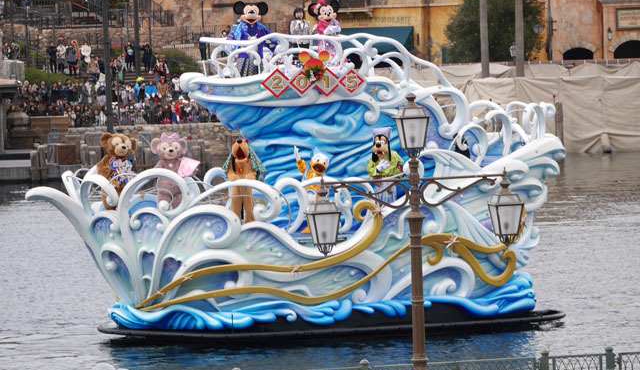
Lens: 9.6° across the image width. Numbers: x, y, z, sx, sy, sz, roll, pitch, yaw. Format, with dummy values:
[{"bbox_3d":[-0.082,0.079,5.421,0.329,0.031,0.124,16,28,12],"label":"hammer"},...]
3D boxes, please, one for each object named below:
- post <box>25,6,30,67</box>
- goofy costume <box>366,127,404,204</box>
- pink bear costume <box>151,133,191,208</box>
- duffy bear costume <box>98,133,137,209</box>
[{"bbox_3d":[-16.128,-8.174,210.000,0.200,3.446,0.200,-2,2,0],"label":"post"},{"bbox_3d":[1.343,-0.134,78.700,0.780,2.110,0.620,-2,2,7],"label":"goofy costume"},{"bbox_3d":[-3.088,-0.224,79.200,0.850,1.696,0.650,-3,2,-7],"label":"pink bear costume"},{"bbox_3d":[-4.248,-0.245,79.500,0.800,1.745,0.680,-3,2,-23],"label":"duffy bear costume"}]

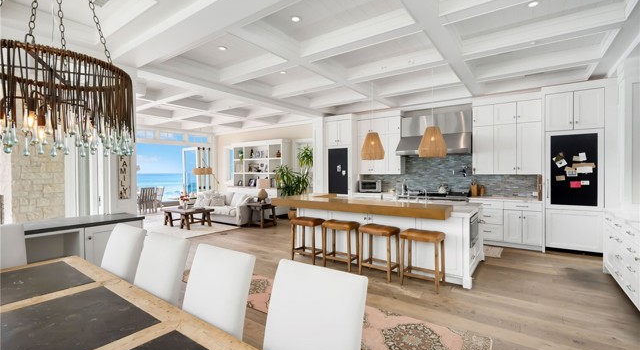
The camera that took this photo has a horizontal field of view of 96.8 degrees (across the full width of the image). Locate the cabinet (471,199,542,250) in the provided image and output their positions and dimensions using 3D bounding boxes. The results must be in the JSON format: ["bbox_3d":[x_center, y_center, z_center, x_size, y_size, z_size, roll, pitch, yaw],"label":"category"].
[{"bbox_3d":[3.661,0.907,5.644,1.156,0.915,0.623,0,0,36],"label":"cabinet"}]

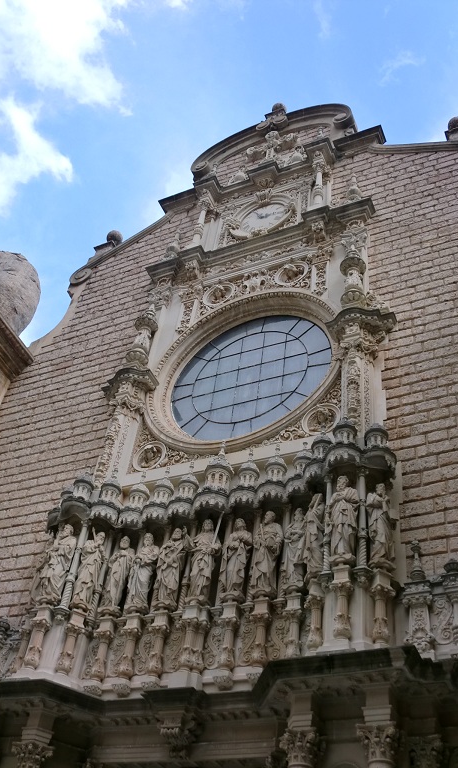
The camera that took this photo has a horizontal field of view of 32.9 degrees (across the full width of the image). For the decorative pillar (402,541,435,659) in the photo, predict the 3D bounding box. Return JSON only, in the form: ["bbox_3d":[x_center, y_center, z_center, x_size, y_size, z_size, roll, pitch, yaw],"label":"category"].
[{"bbox_3d":[3.373,3.753,13.627,0.470,2.350,0.400,-14,-49,21],"label":"decorative pillar"}]

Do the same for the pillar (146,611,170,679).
[{"bbox_3d":[-1.355,5.086,15.170,0.350,1.424,0.340,-14,-49,21],"label":"pillar"}]

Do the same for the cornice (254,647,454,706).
[{"bbox_3d":[1.920,4.757,12.376,3.300,0.438,1.000,-14,-50,21],"label":"cornice"}]

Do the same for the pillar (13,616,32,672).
[{"bbox_3d":[-4.545,5.693,16.966,0.310,1.360,0.310,20,-47,-11],"label":"pillar"}]

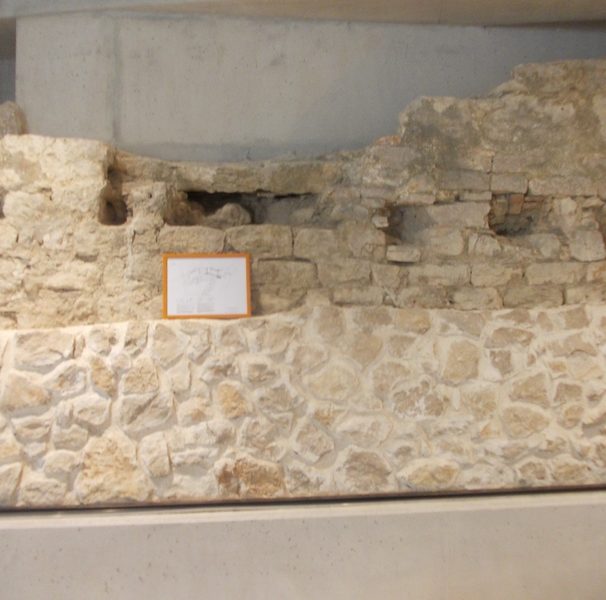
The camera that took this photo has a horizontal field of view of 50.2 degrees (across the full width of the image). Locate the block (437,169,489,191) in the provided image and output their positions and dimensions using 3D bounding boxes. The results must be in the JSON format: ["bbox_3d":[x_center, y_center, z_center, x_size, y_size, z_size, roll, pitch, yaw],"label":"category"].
[{"bbox_3d":[0.862,-0.647,3.476,0.269,0.112,0.160,0,-1,-6],"label":"block"}]

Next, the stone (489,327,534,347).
[{"bbox_3d":[1.063,0.189,3.360,0.225,0.100,0.140,-1,-3,-4],"label":"stone"}]

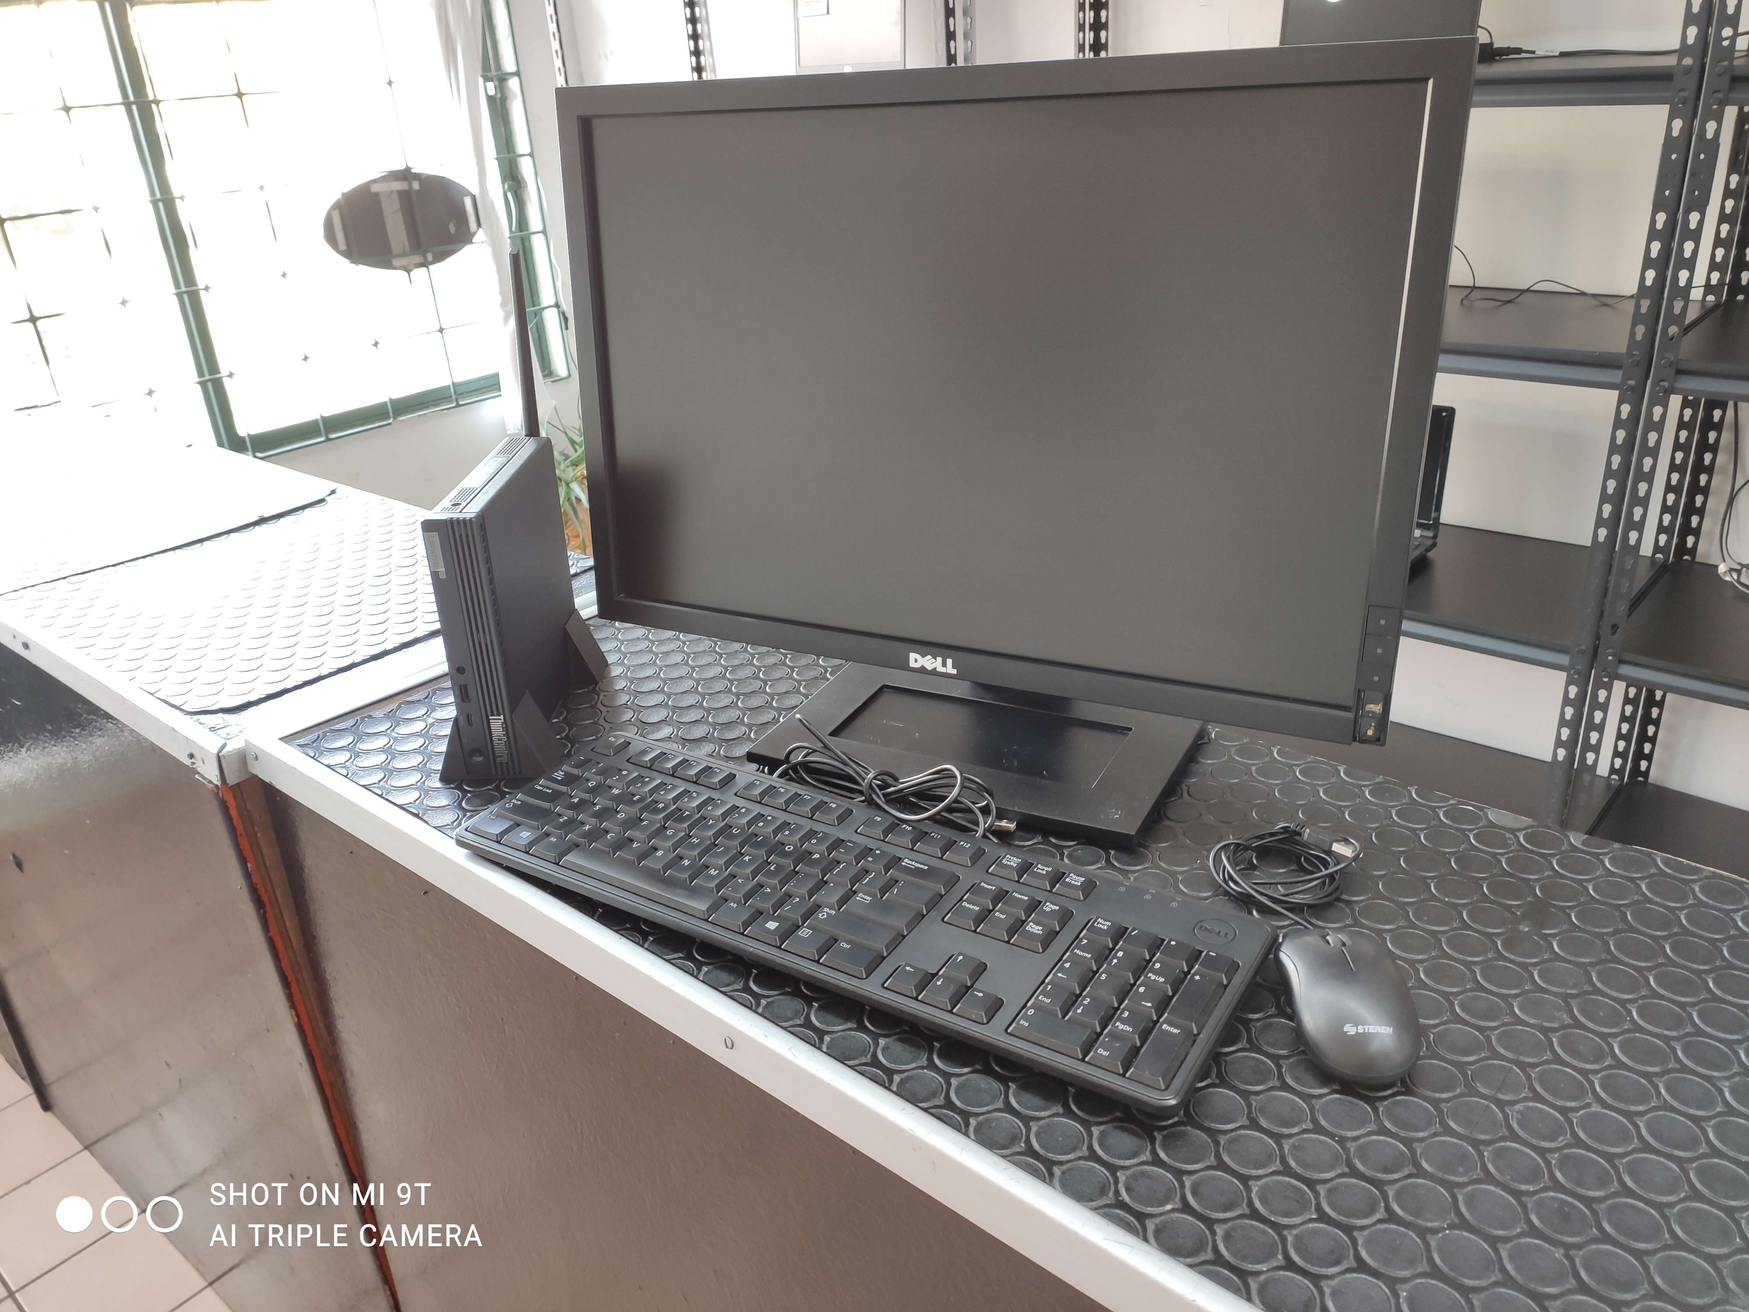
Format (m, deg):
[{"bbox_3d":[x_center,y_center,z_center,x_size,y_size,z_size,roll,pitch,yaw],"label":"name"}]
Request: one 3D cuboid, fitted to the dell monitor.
[{"bbox_3d":[0.060,-0.128,0.790,0.509,0.415,0.168,9,27,26],"label":"dell monitor"}]

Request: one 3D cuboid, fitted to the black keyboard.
[{"bbox_3d":[-0.025,0.123,0.718,0.449,0.027,0.148,12,29,31],"label":"black keyboard"}]

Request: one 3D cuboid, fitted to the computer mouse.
[{"bbox_3d":[0.221,0.151,0.610,0.058,0.036,0.102,-1,24,5],"label":"computer mouse"}]

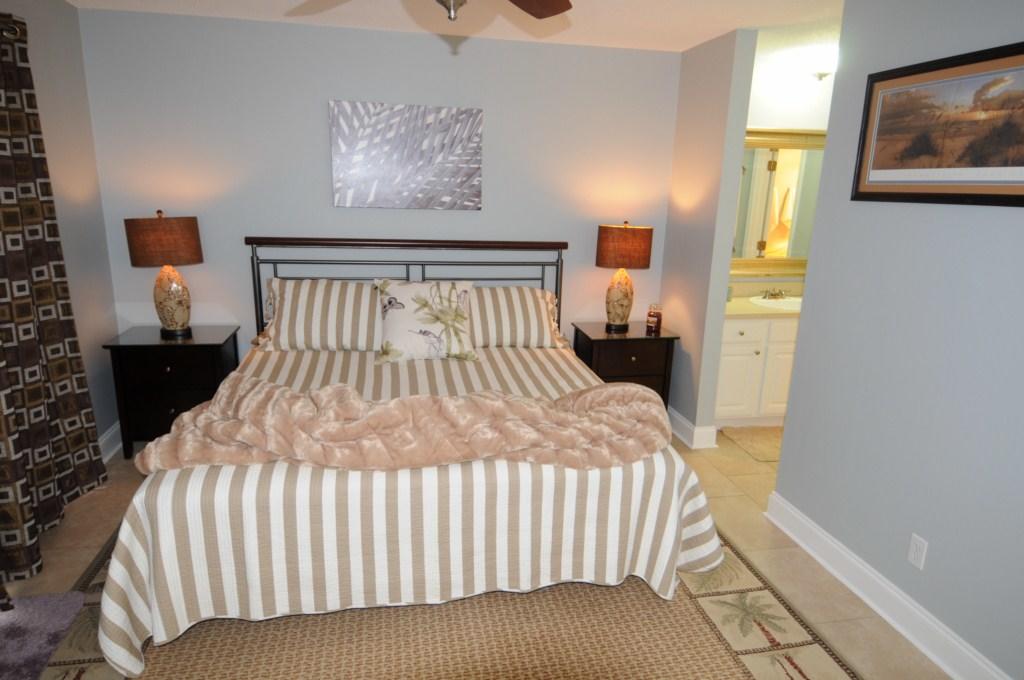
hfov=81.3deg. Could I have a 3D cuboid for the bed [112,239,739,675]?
[{"bbox_3d":[-0.411,0.211,2.943,2.288,1.249,2.137,-1,13,-10],"label":"bed"}]

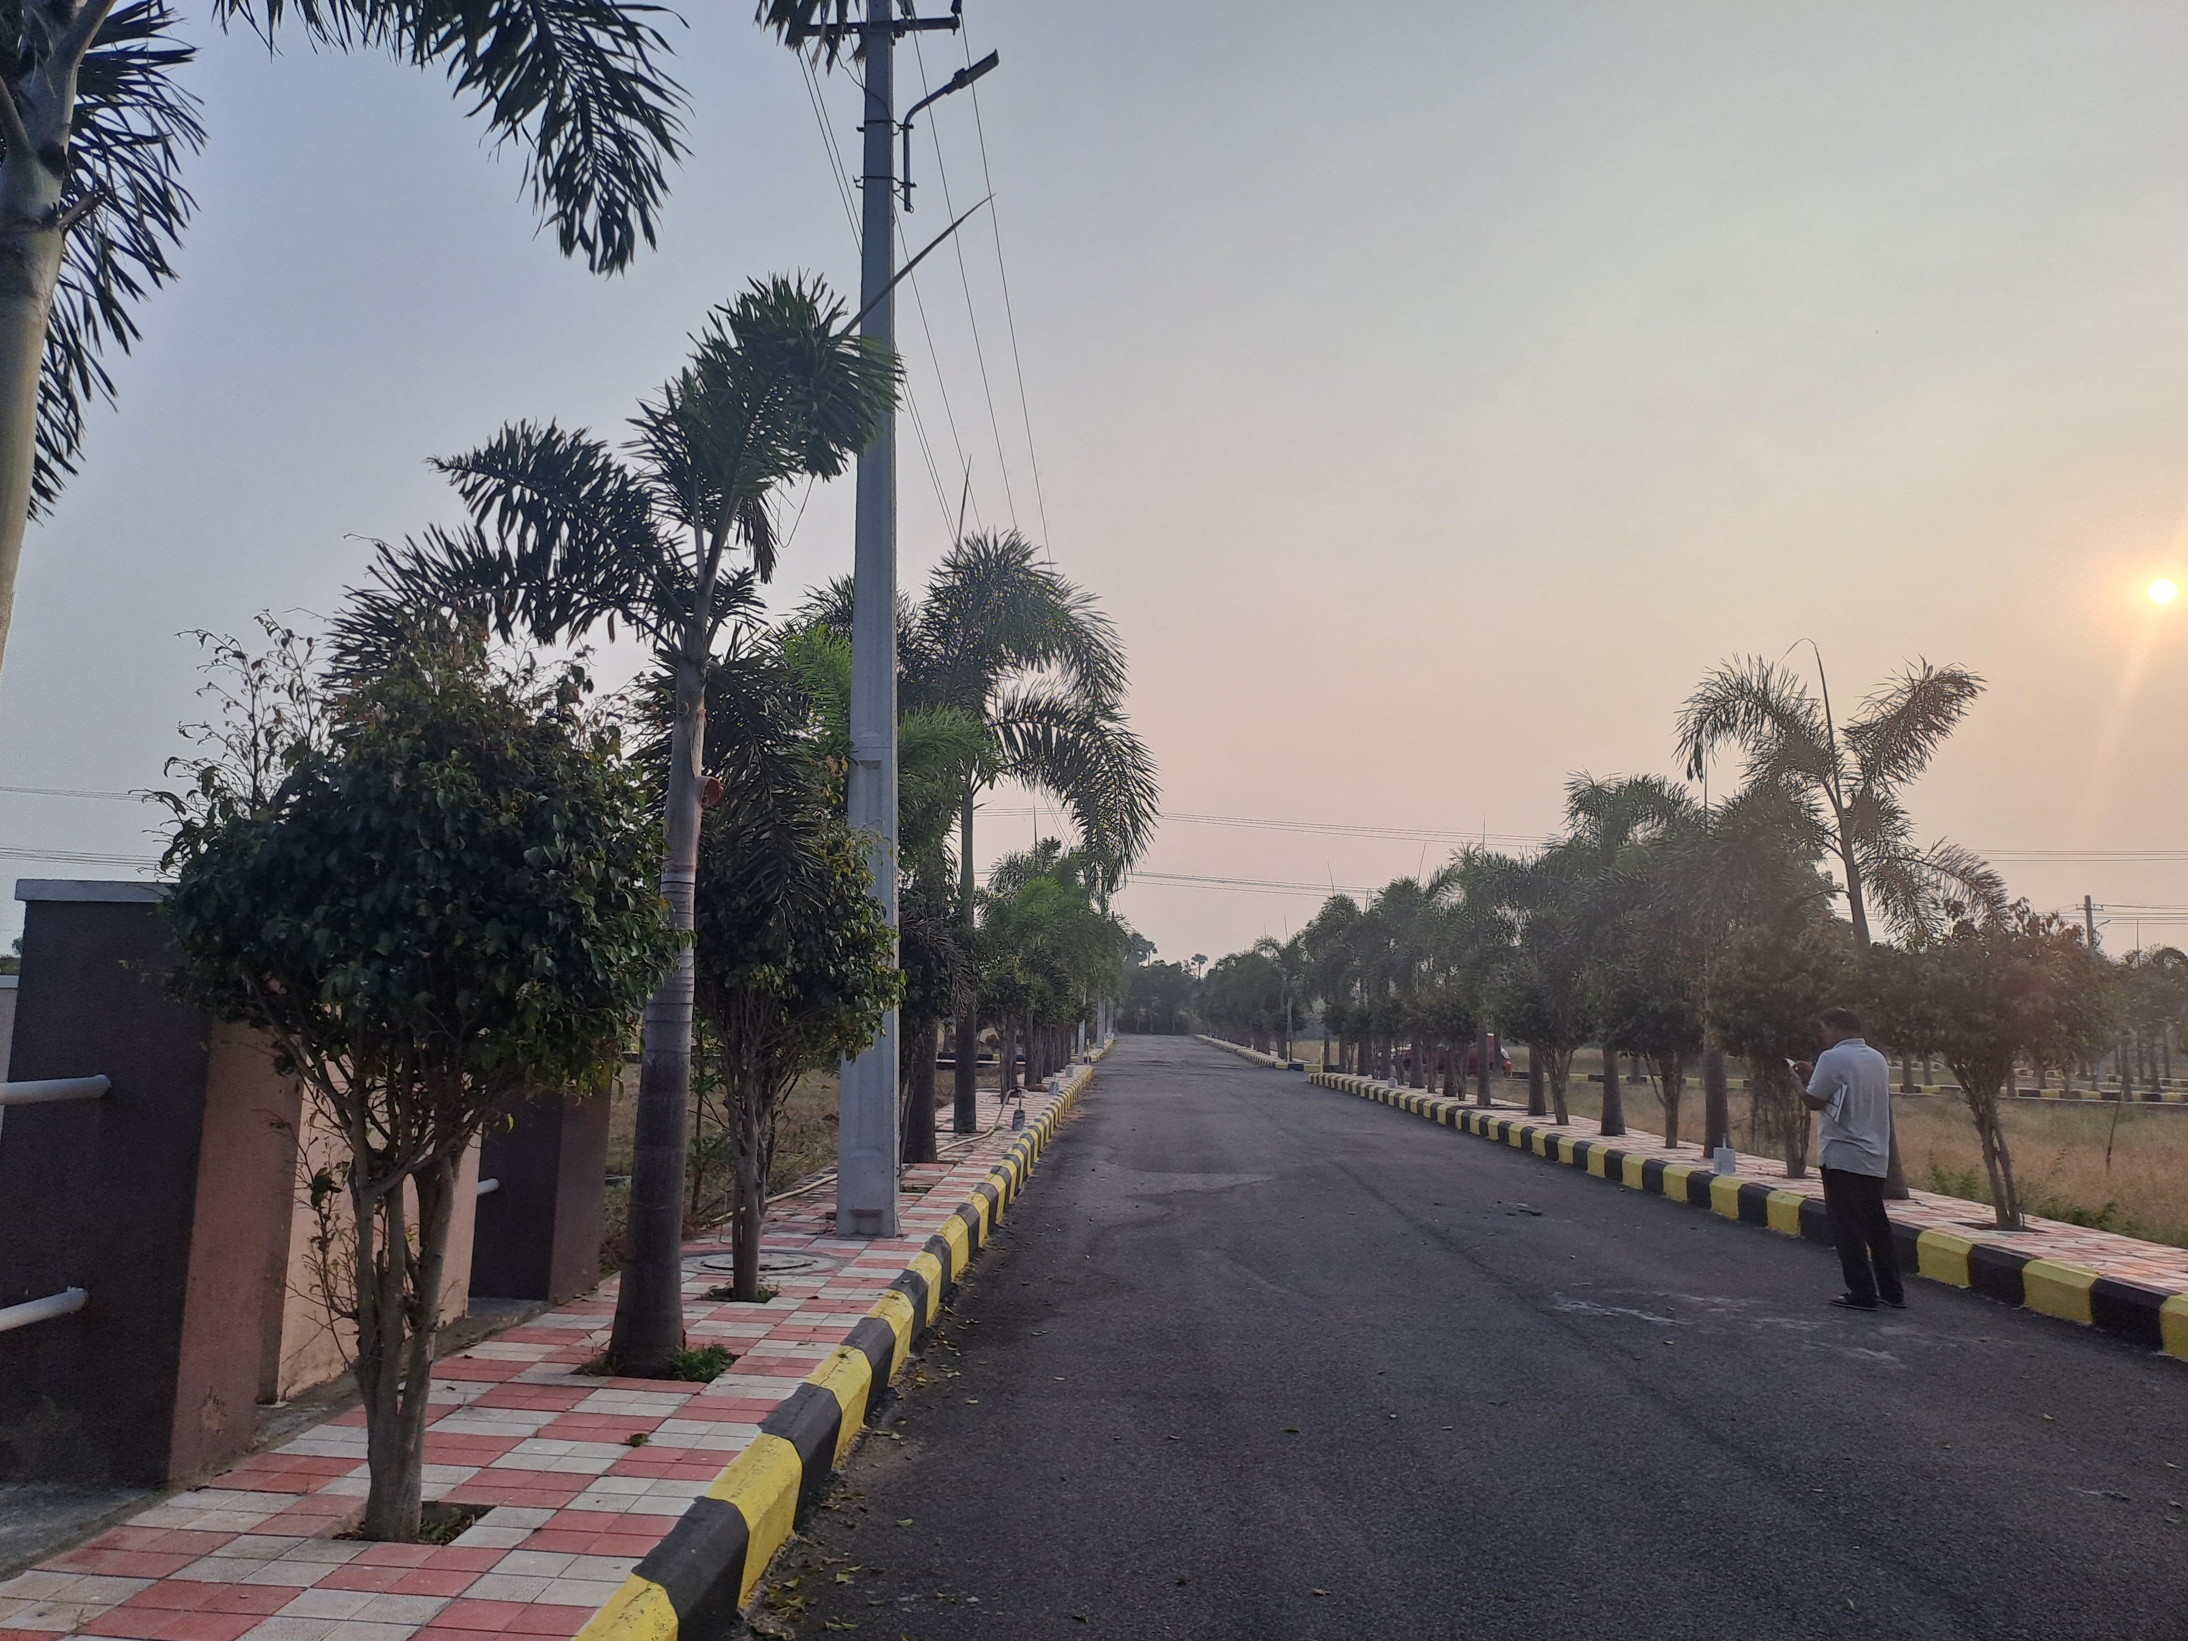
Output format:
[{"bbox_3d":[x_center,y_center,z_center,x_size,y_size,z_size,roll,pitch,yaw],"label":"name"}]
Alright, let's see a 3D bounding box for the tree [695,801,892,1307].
[{"bbox_3d":[-1.426,1.042,7.328,1.034,2.256,1.000,-1,-7,0],"label":"tree"}]

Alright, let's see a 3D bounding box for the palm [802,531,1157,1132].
[{"bbox_3d":[-1.302,0.038,17.964,4.040,6.879,3.528,-1,-7,0],"label":"palm"}]

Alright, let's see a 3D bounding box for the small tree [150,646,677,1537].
[{"bbox_3d":[-1.740,0.611,4.044,1.316,2.288,1.250,-1,-7,0],"label":"small tree"}]

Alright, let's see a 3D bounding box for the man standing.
[{"bbox_3d":[4.290,1.888,8.949,0.490,1.644,0.460,3,-8,-28],"label":"man standing"}]

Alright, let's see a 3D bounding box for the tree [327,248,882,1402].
[{"bbox_3d":[-1.829,-0.085,5.998,2.156,4.164,1.850,-1,-7,0],"label":"tree"}]

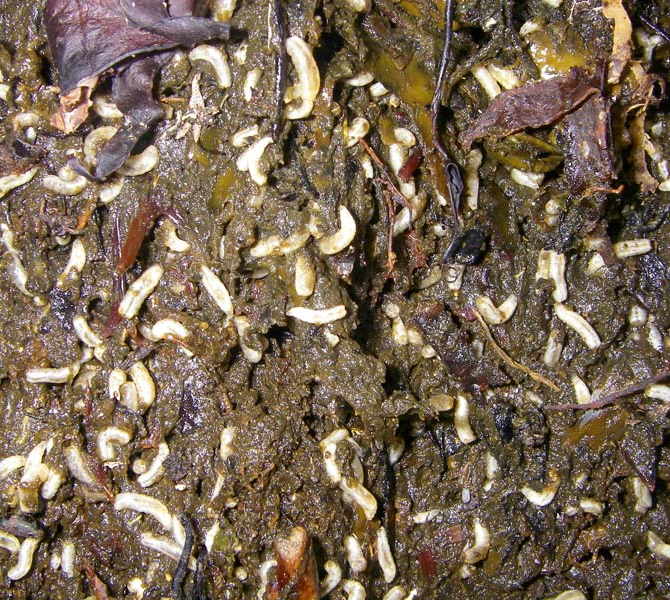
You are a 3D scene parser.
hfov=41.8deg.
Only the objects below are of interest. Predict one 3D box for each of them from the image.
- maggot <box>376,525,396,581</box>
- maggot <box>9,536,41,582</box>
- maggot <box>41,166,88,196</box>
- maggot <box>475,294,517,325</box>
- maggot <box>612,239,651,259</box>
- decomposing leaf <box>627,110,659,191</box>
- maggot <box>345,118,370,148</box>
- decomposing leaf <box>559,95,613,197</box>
[{"bbox_3d":[0.011,0.055,0.189,0.003,0.003,0.012,-10,79,-2],"label":"maggot"},{"bbox_3d":[-0.062,0.051,0.175,0.004,0.003,0.010,35,81,7],"label":"maggot"},{"bbox_3d":[-0.063,-0.027,0.206,0.011,0.003,0.005,3,78,1],"label":"maggot"},{"bbox_3d":[0.033,0.002,0.180,0.009,0.003,0.006,-3,78,-1],"label":"maggot"},{"bbox_3d":[0.069,-0.012,0.202,0.009,0.003,0.004,-6,79,-1],"label":"maggot"},{"bbox_3d":[0.072,-0.035,0.206,0.007,0.006,0.021,4,78,1],"label":"decomposing leaf"},{"bbox_3d":[0.005,-0.035,0.183,0.004,0.003,0.007,34,80,6],"label":"maggot"},{"bbox_3d":[0.051,-0.032,0.179,0.011,0.003,0.020,-3,78,-1],"label":"decomposing leaf"}]

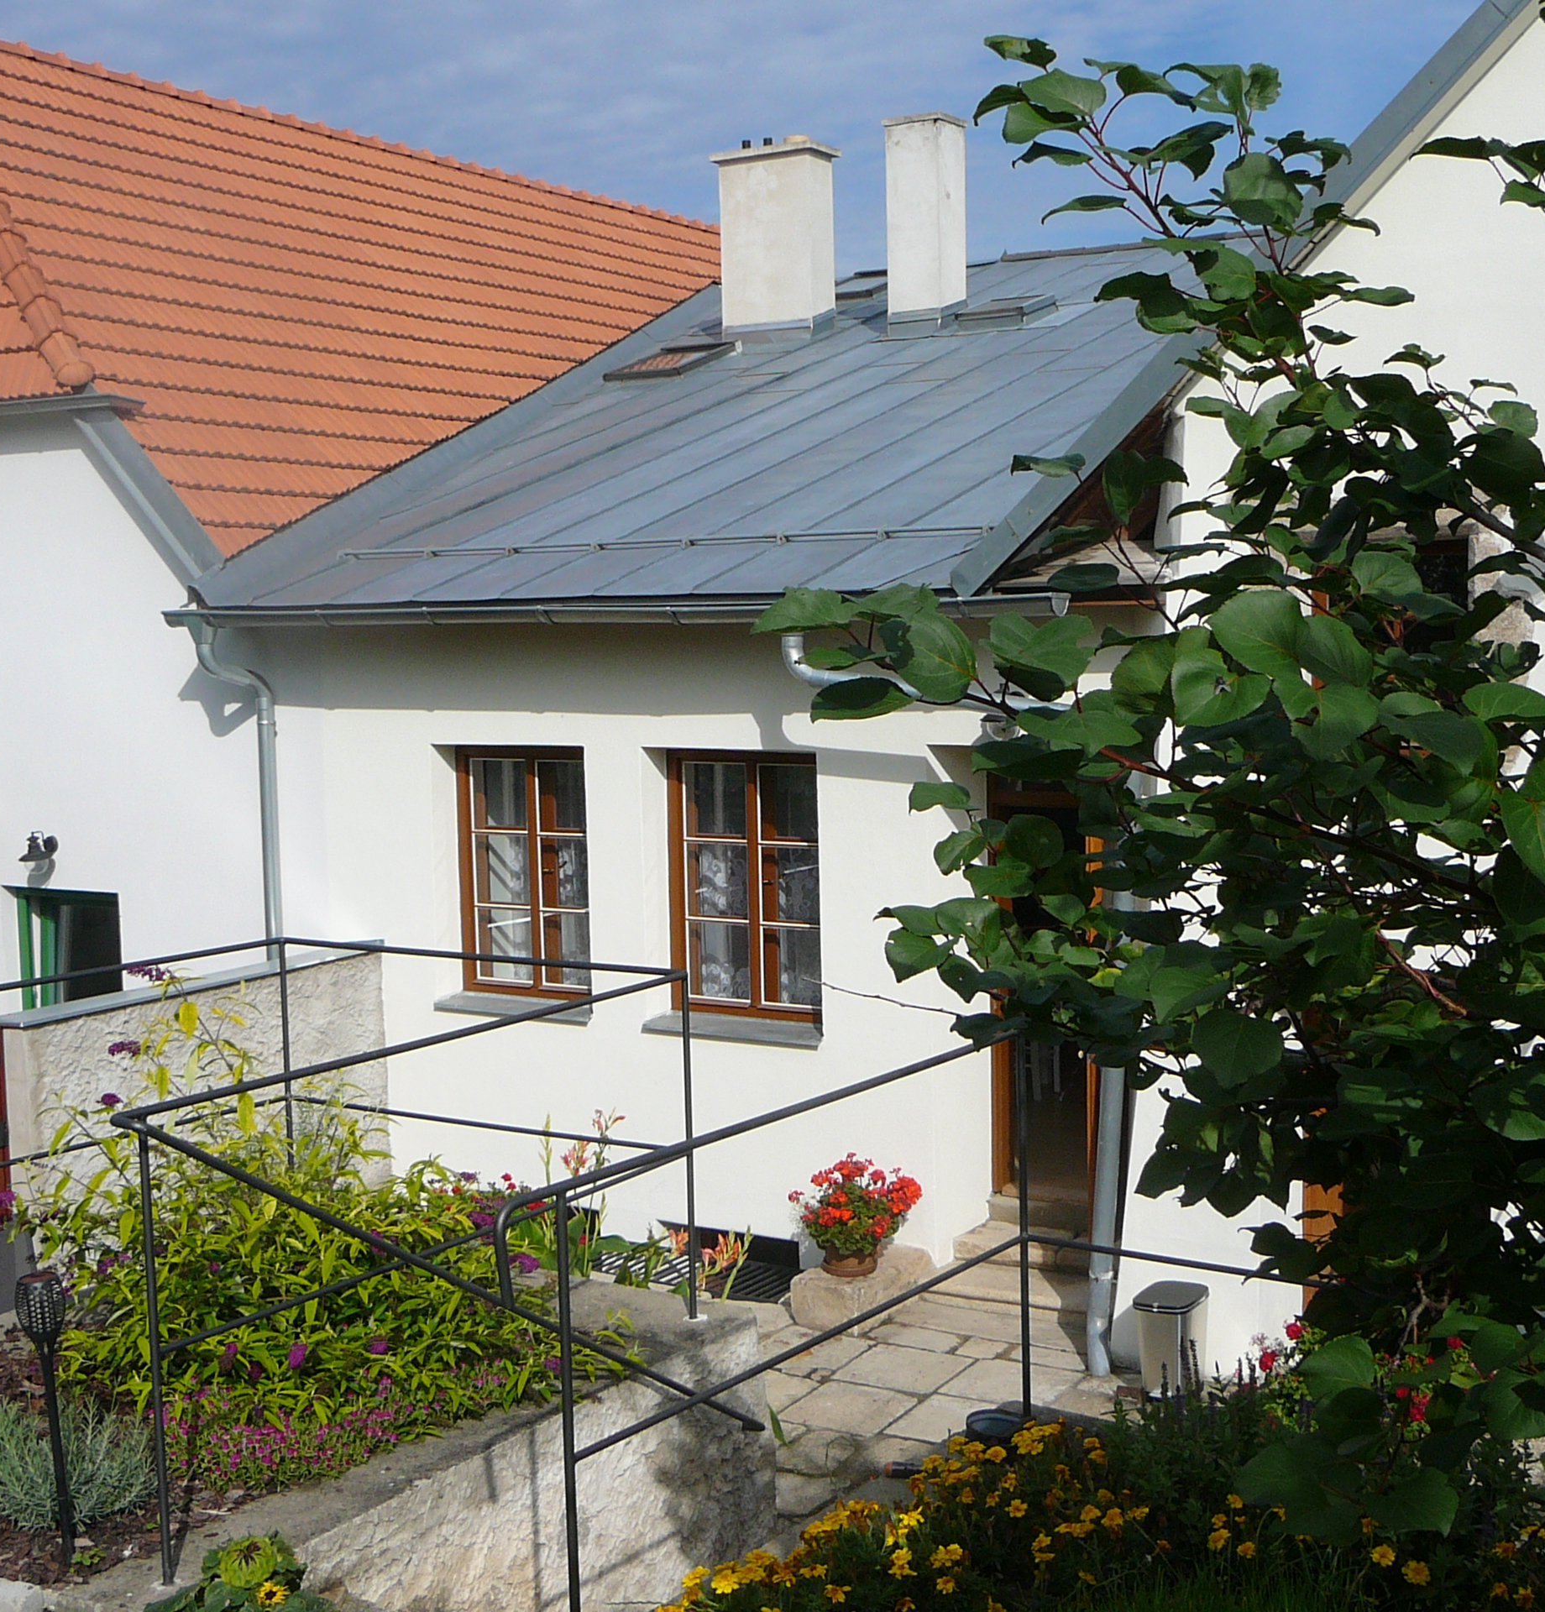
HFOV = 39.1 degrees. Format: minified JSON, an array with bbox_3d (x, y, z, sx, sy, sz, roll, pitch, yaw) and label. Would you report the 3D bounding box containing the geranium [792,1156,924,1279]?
[{"bbox_3d":[0.346,1.838,9.823,0.570,0.540,0.520,-1,5,0],"label":"geranium"}]

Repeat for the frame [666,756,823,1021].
[{"bbox_3d":[-0.069,0.394,10.733,0.980,1.360,0.120,2,6,31],"label":"frame"}]

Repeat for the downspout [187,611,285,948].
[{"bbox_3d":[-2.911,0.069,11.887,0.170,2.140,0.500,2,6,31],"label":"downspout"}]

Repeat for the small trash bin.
[{"bbox_3d":[1.607,2.181,8.816,0.230,0.400,0.330,2,6,31],"label":"small trash bin"}]

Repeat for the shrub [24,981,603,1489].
[{"bbox_3d":[-1.500,1.267,7.102,1.800,1.350,1.450,-2,5,-12],"label":"shrub"}]

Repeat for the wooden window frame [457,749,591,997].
[{"bbox_3d":[-1.225,0.353,11.439,0.980,1.360,0.120,2,6,31],"label":"wooden window frame"}]

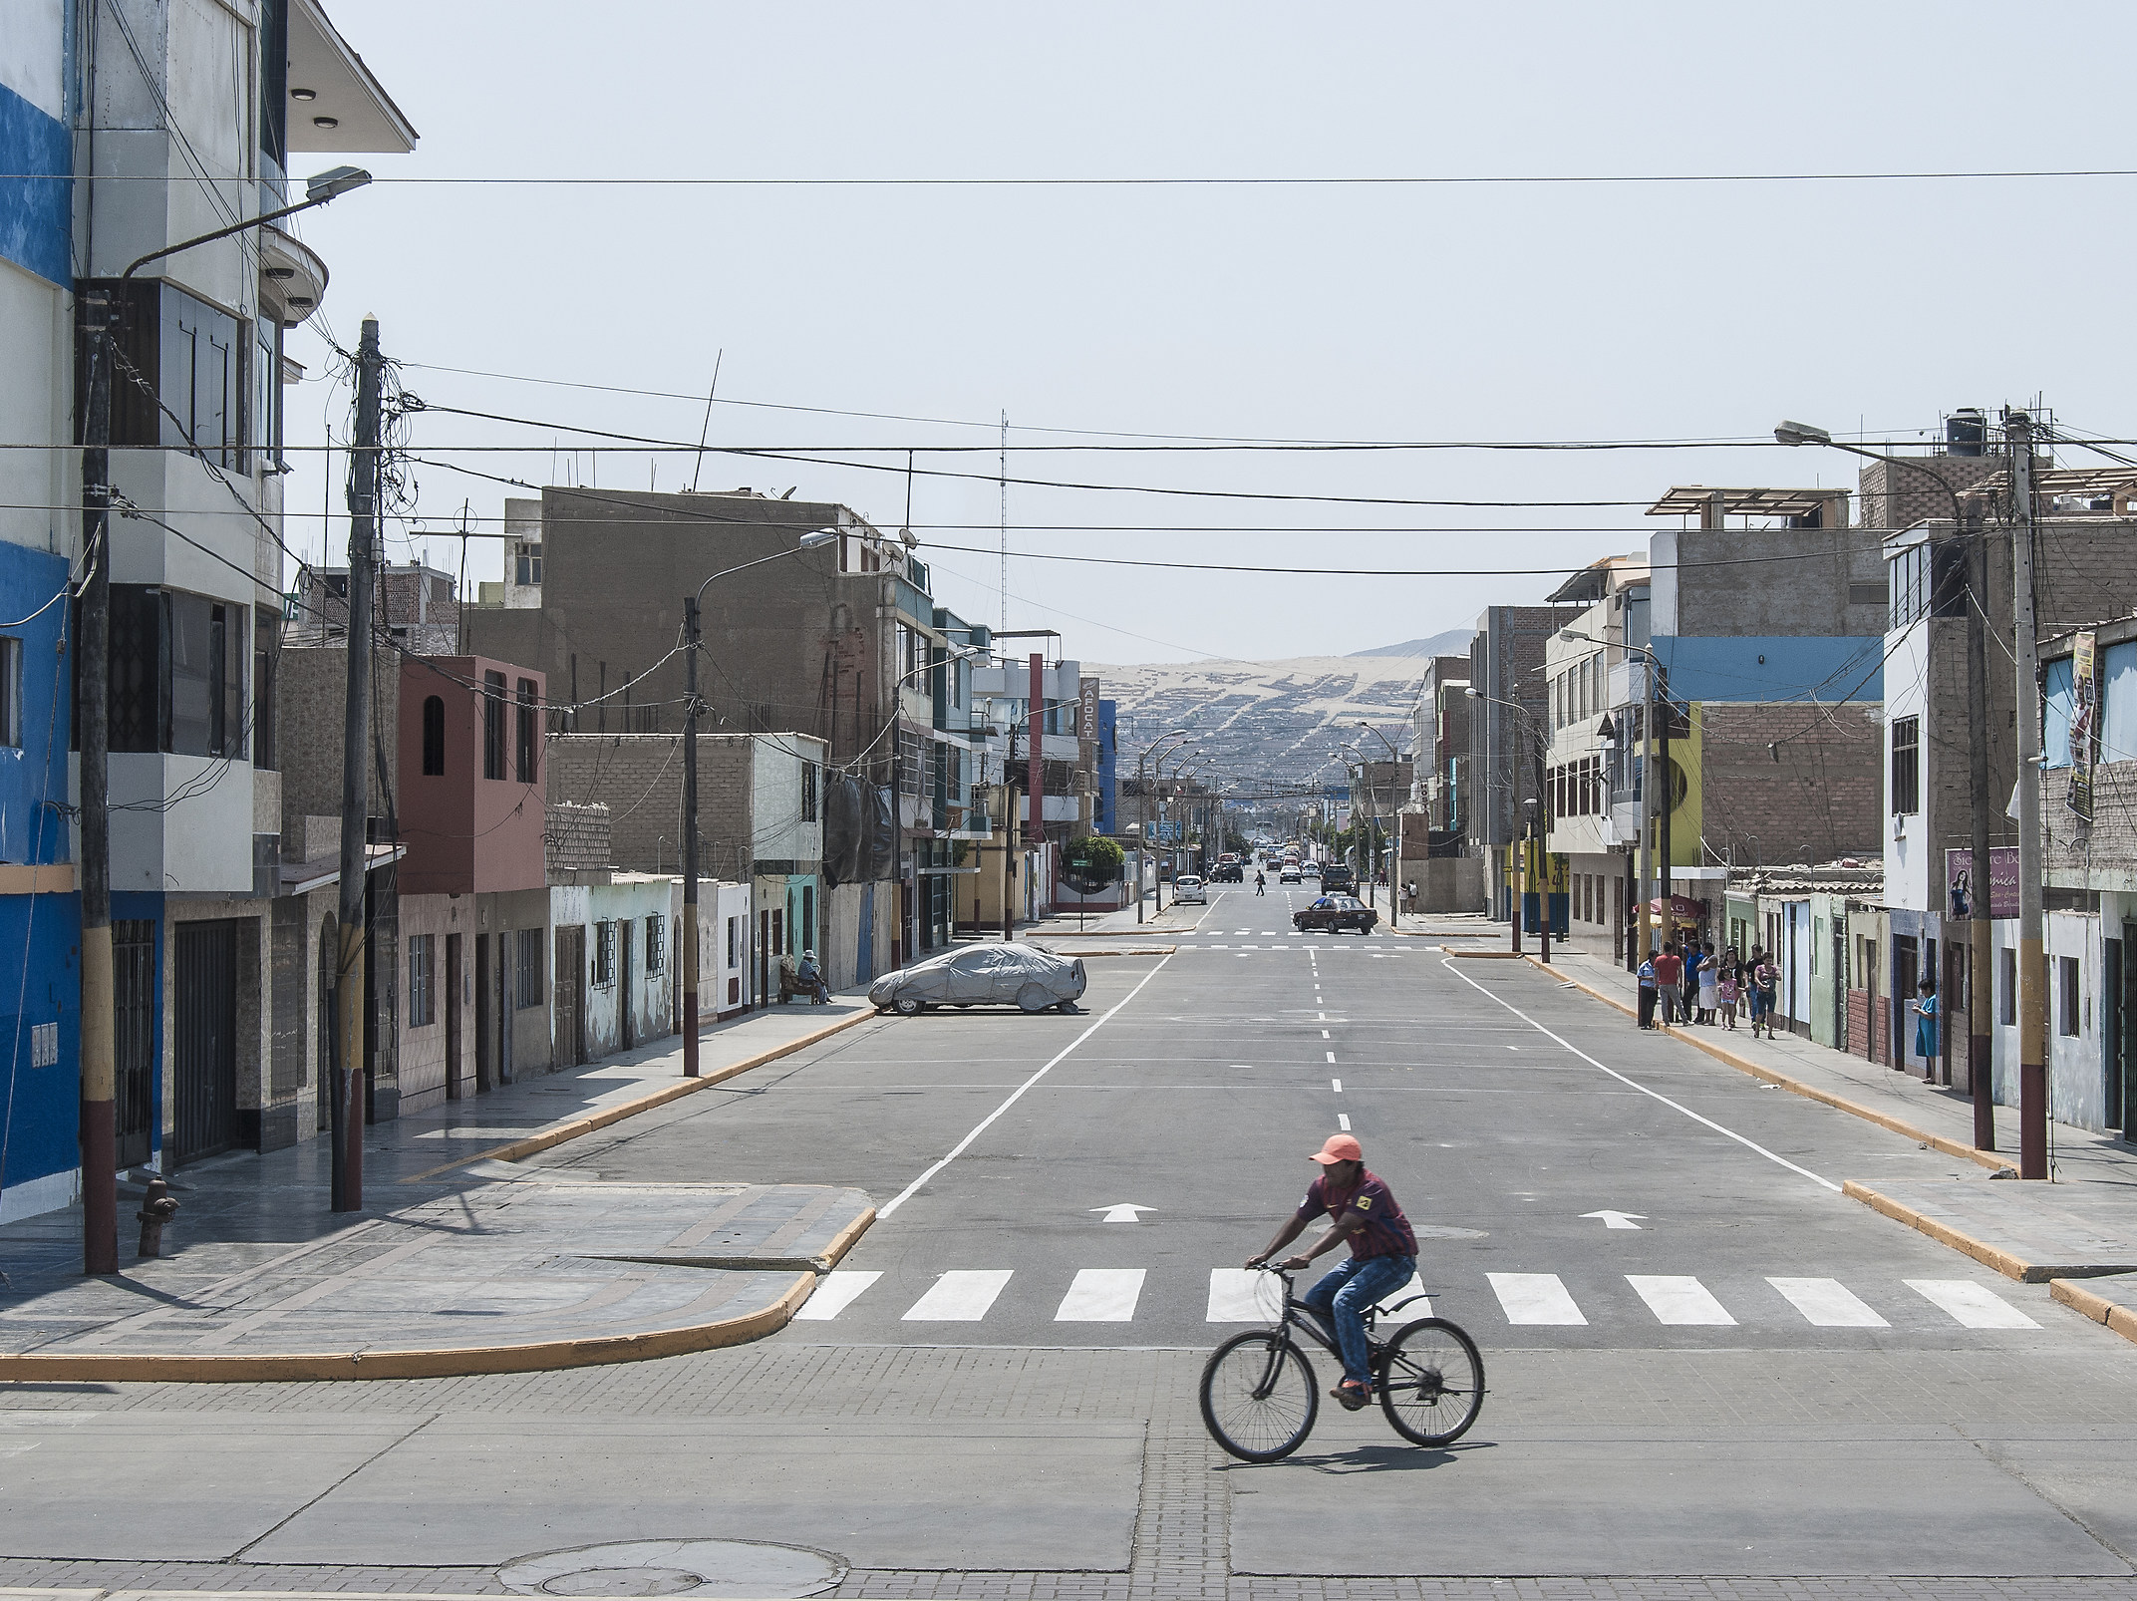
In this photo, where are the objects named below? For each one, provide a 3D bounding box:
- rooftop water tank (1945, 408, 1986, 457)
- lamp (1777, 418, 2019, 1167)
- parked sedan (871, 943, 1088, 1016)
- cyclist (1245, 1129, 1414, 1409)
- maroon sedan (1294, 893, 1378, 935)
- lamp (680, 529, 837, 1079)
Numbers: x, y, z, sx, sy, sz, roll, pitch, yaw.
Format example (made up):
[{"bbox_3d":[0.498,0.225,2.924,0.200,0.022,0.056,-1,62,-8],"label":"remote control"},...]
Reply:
[{"bbox_3d":[20.355,-8.328,86.000,0.900,1.140,0.900,0,-1,3],"label":"rooftop water tank"},{"bbox_3d":[8.040,-0.155,37.300,2.165,7.204,0.320,0,-1,3],"label":"lamp"},{"bbox_3d":[-1.765,3.536,76.045,4.300,1.410,1.700,0,-1,6],"label":"parked sedan"},{"bbox_3d":[1.351,2.397,19.300,0.820,1.400,0.530,0,-1,-26],"label":"cyclist"},{"bbox_3d":[9.987,4.278,141.855,1.670,1.440,4.250,0,-1,-22],"label":"maroon sedan"},{"bbox_3d":[-4.017,0.042,49.199,2.023,7.092,0.320,0,-1,3],"label":"lamp"}]

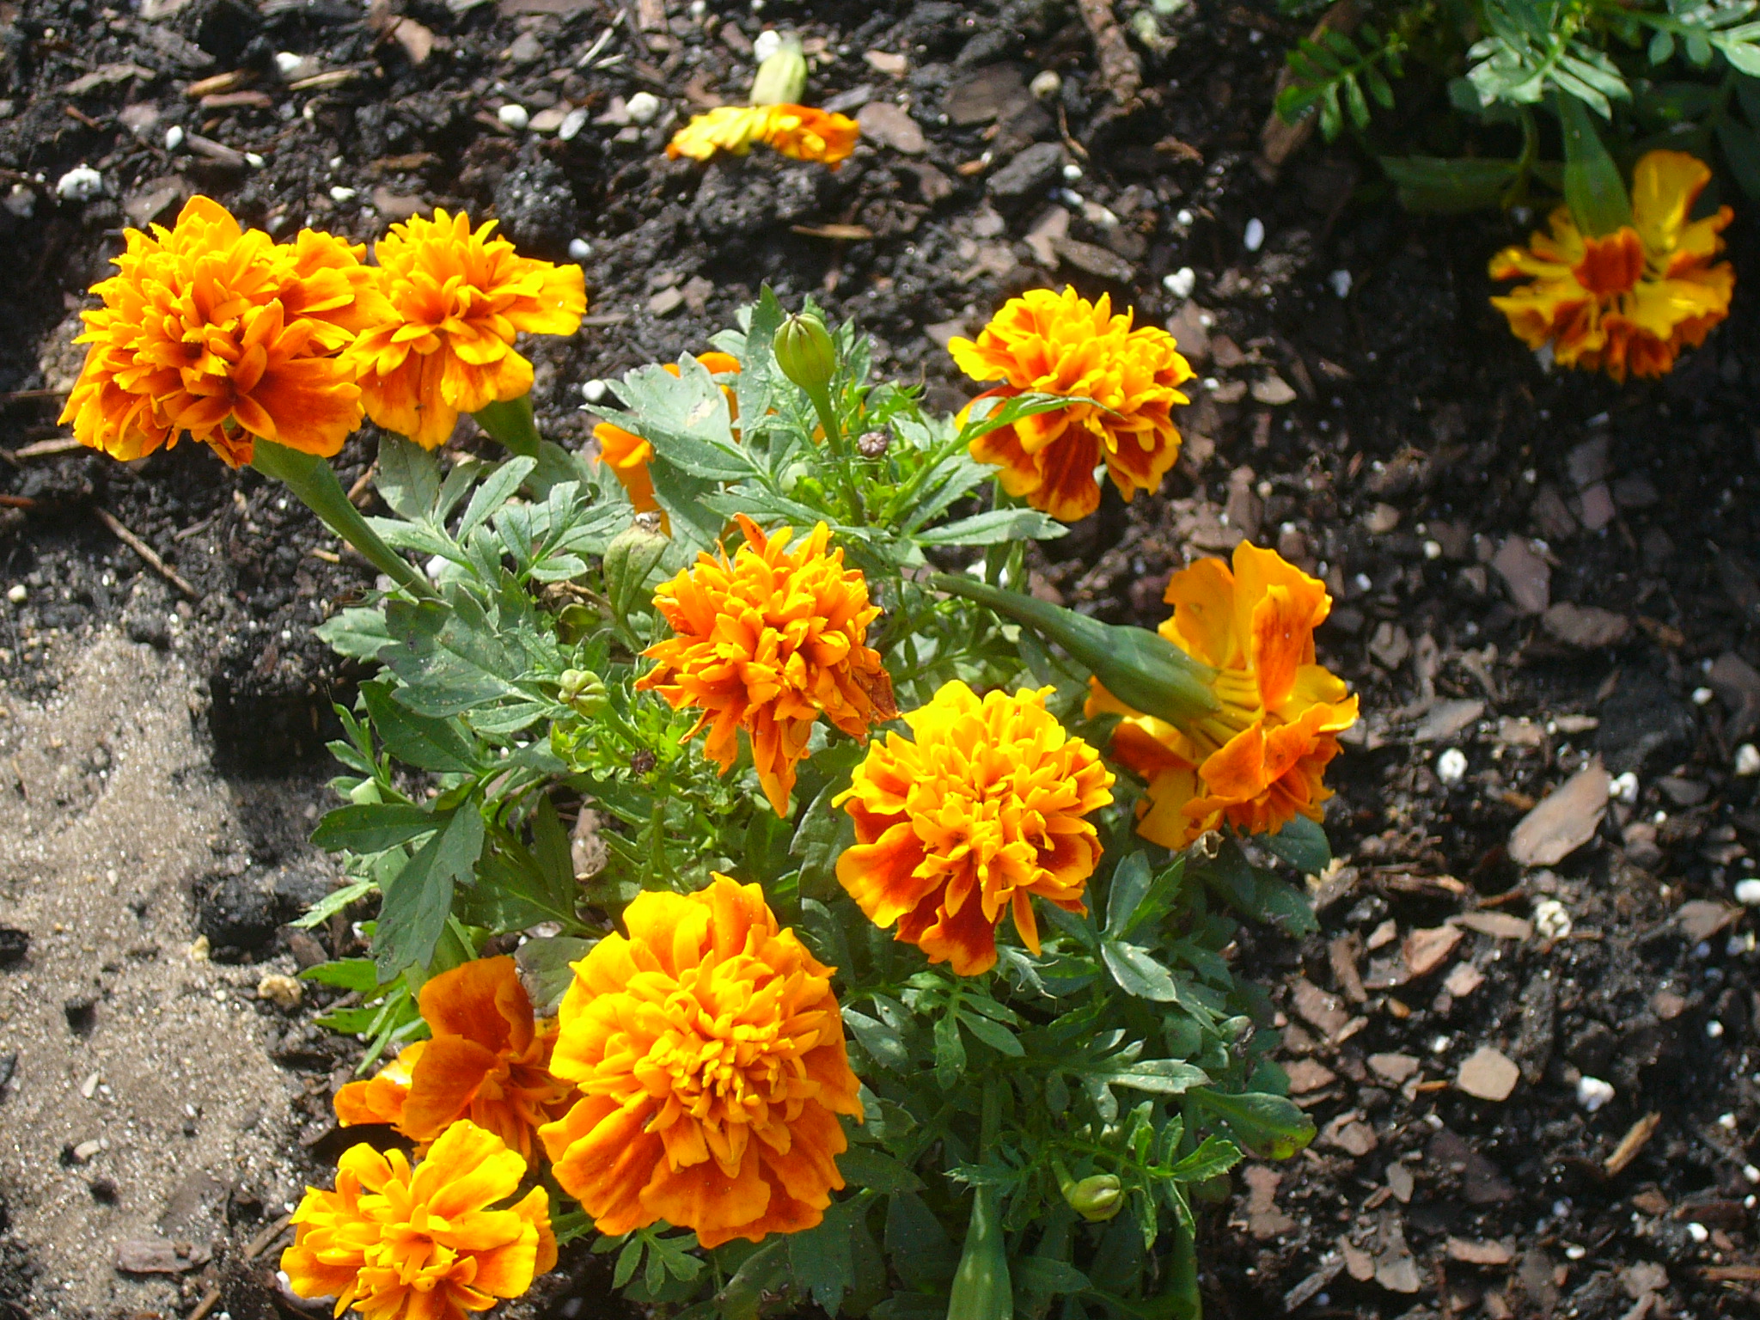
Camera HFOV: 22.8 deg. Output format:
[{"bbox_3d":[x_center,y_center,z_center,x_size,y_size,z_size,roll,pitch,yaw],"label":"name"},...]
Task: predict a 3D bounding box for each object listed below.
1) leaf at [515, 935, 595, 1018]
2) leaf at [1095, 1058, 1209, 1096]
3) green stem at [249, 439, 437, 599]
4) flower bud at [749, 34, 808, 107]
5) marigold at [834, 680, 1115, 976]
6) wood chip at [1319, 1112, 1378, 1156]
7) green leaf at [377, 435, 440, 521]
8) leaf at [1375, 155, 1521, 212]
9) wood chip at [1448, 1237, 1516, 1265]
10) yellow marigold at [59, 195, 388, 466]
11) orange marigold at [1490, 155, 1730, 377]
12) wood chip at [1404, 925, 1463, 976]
[{"bbox_3d":[-0.061,0.063,0.860,0.022,0.004,0.018,-1,45,-1],"label":"leaf"},{"bbox_3d":[0.050,0.077,0.808,0.021,0.004,0.006,3,50,3],"label":"leaf"},{"bbox_3d":[-0.103,-0.026,0.845,0.008,0.047,0.008,-48,28,0],"label":"green stem"},{"bbox_3d":[-0.024,-0.142,1.050,0.013,0.013,0.018,11,81,-10],"label":"flower bud"},{"bbox_3d":[0.017,0.031,0.800,0.051,0.034,0.051,1,65,-2],"label":"marigold"},{"bbox_3d":[0.088,0.089,0.821,0.011,0.003,0.009,18,52,15],"label":"wood chip"},{"bbox_3d":[-0.090,-0.035,0.830,0.011,0.004,0.019,-21,62,-11],"label":"green leaf"},{"bbox_3d":[0.135,-0.113,1.035,0.034,0.004,0.015,0,45,0],"label":"leaf"},{"bbox_3d":[0.108,0.107,0.787,0.012,0.004,0.006,0,50,0],"label":"wood chip"},{"bbox_3d":[-0.116,-0.058,0.775,0.057,0.037,0.057,-34,44,0],"label":"yellow marigold"},{"bbox_3d":[0.162,-0.086,0.970,0.053,0.032,0.047,-3,52,4],"label":"orange marigold"},{"bbox_3d":[0.104,0.055,0.830,0.013,0.004,0.007,-38,67,-20],"label":"wood chip"}]

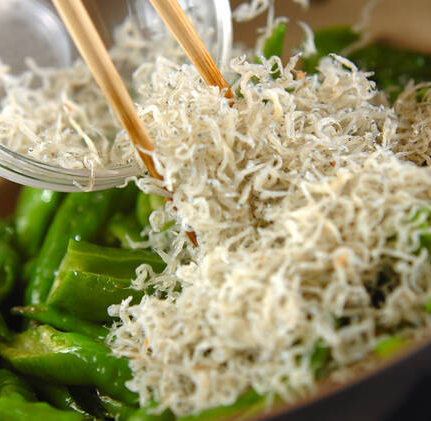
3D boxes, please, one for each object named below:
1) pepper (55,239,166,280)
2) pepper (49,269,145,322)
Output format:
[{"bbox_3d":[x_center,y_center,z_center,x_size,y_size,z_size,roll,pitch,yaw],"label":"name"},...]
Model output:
[{"bbox_3d":[-0.033,0.017,0.680,0.039,0.011,0.013,5,36,7],"label":"pepper"},{"bbox_3d":[-0.037,0.028,0.665,0.036,0.014,0.012,5,36,7],"label":"pepper"}]

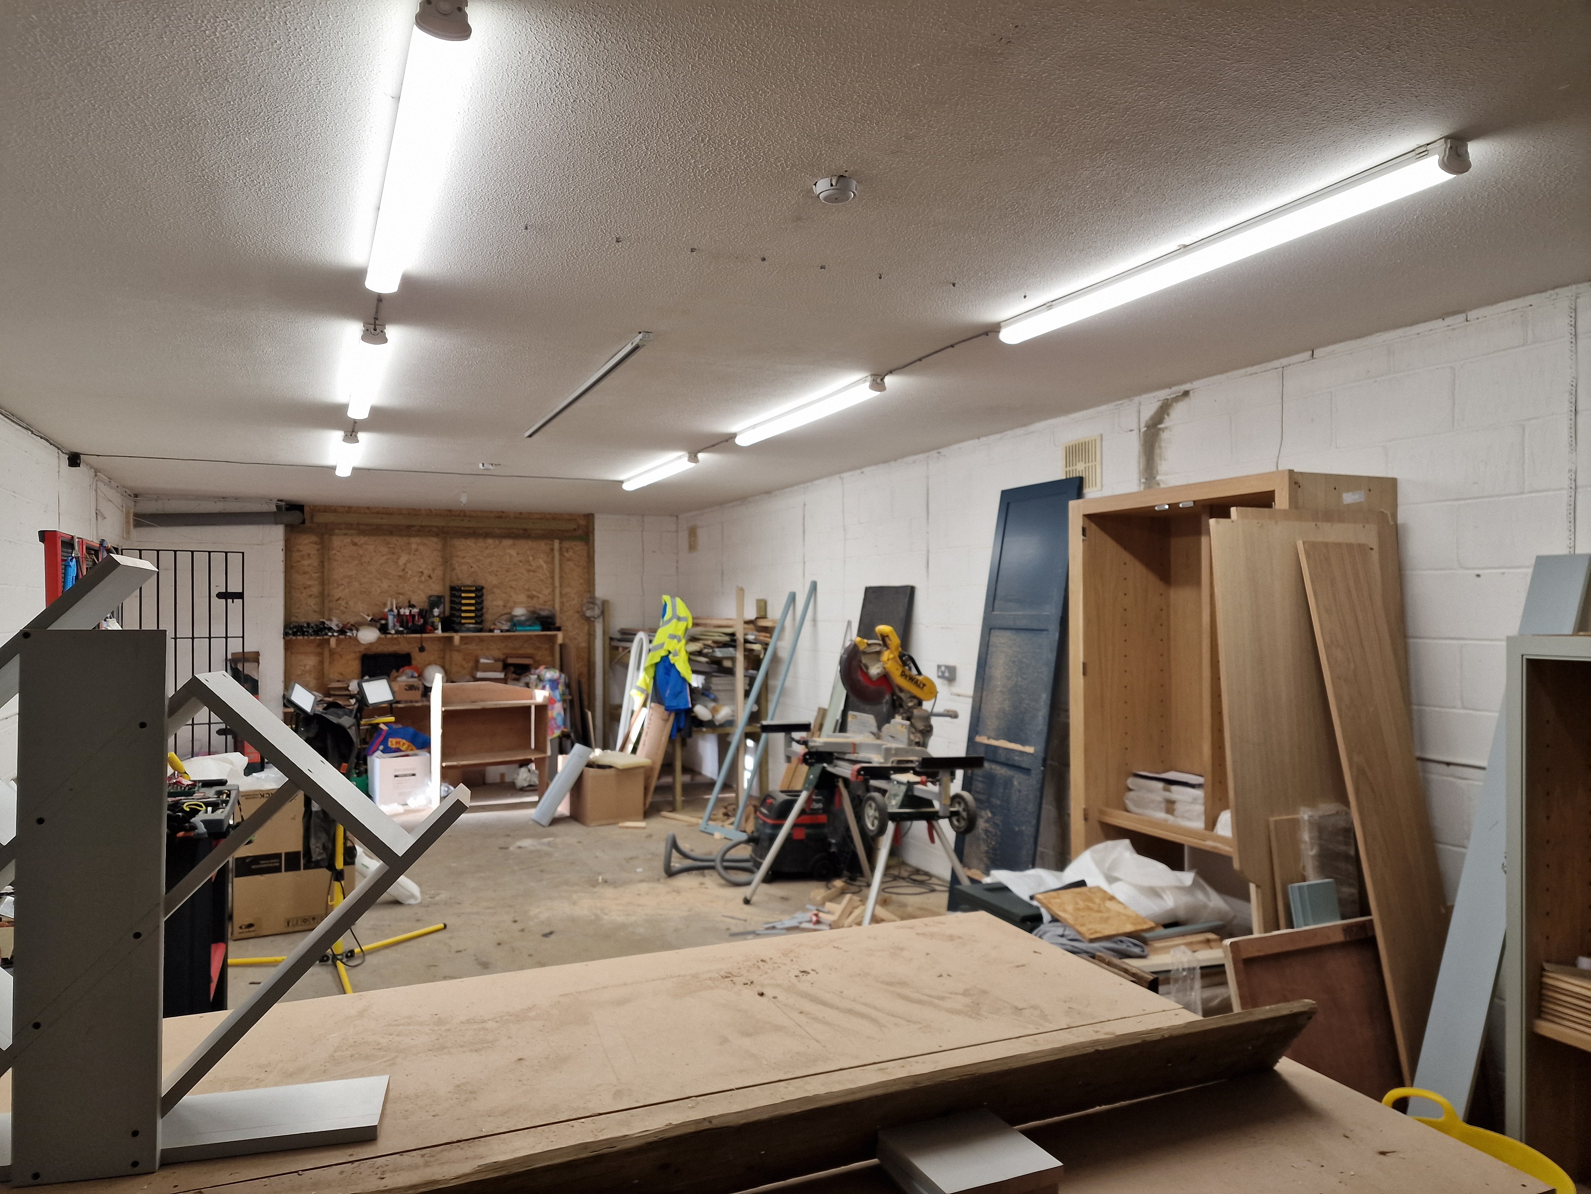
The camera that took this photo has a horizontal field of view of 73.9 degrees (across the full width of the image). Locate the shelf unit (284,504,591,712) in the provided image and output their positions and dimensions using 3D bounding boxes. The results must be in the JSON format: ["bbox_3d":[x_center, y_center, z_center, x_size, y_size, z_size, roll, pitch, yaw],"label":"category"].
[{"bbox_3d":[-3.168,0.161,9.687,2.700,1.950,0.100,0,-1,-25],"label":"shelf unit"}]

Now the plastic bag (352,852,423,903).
[{"bbox_3d":[-2.202,1.483,5.705,0.360,0.270,0.320,1,-1,-25],"label":"plastic bag"}]

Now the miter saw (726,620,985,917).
[{"bbox_3d":[0.356,0.881,5.404,0.919,1.490,1.810,1,-1,-25],"label":"miter saw"}]

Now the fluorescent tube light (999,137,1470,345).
[{"bbox_3d":[1.046,-0.895,2.875,0.092,0.078,1.524,1,-1,-25],"label":"fluorescent tube light"}]

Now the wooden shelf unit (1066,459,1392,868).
[{"bbox_3d":[1.593,0.602,3.995,0.480,2.006,1.120,0,-1,-24],"label":"wooden shelf unit"}]

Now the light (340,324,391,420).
[{"bbox_3d":[-1.728,-0.867,4.249,0.085,0.070,1.550,0,-1,-24],"label":"light"}]

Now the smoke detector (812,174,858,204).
[{"bbox_3d":[0.092,-0.928,2.429,0.102,0.036,0.102,0,-1,0],"label":"smoke detector"}]

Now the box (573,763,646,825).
[{"bbox_3d":[-1.430,1.463,7.964,0.450,0.425,0.400,0,-1,-31],"label":"box"}]

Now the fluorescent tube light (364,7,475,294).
[{"bbox_3d":[-0.877,-0.915,2.368,0.092,0.078,1.524,1,-1,-25],"label":"fluorescent tube light"}]

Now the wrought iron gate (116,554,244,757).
[{"bbox_3d":[-4.805,0.651,8.315,0.860,2.035,0.045,0,-1,-28],"label":"wrought iron gate"}]

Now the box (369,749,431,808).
[{"bbox_3d":[-3.126,1.443,8.395,0.420,0.400,0.280,1,-1,-38],"label":"box"}]

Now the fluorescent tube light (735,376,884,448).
[{"bbox_3d":[0.026,-0.871,5.100,0.092,0.078,1.524,1,-1,-25],"label":"fluorescent tube light"}]

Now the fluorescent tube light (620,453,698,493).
[{"bbox_3d":[-0.956,-0.848,7.306,0.092,0.078,1.524,1,-1,-25],"label":"fluorescent tube light"}]

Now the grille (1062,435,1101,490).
[{"bbox_3d":[1.374,-0.625,5.097,0.020,0.267,0.275,0,-1,-24],"label":"grille"}]

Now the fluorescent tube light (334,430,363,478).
[{"bbox_3d":[-2.711,-0.843,6.378,0.085,0.070,1.550,0,-1,-24],"label":"fluorescent tube light"}]

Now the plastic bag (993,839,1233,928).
[{"bbox_3d":[1.160,1.050,3.880,0.830,0.280,0.450,0,-1,33],"label":"plastic bag"}]

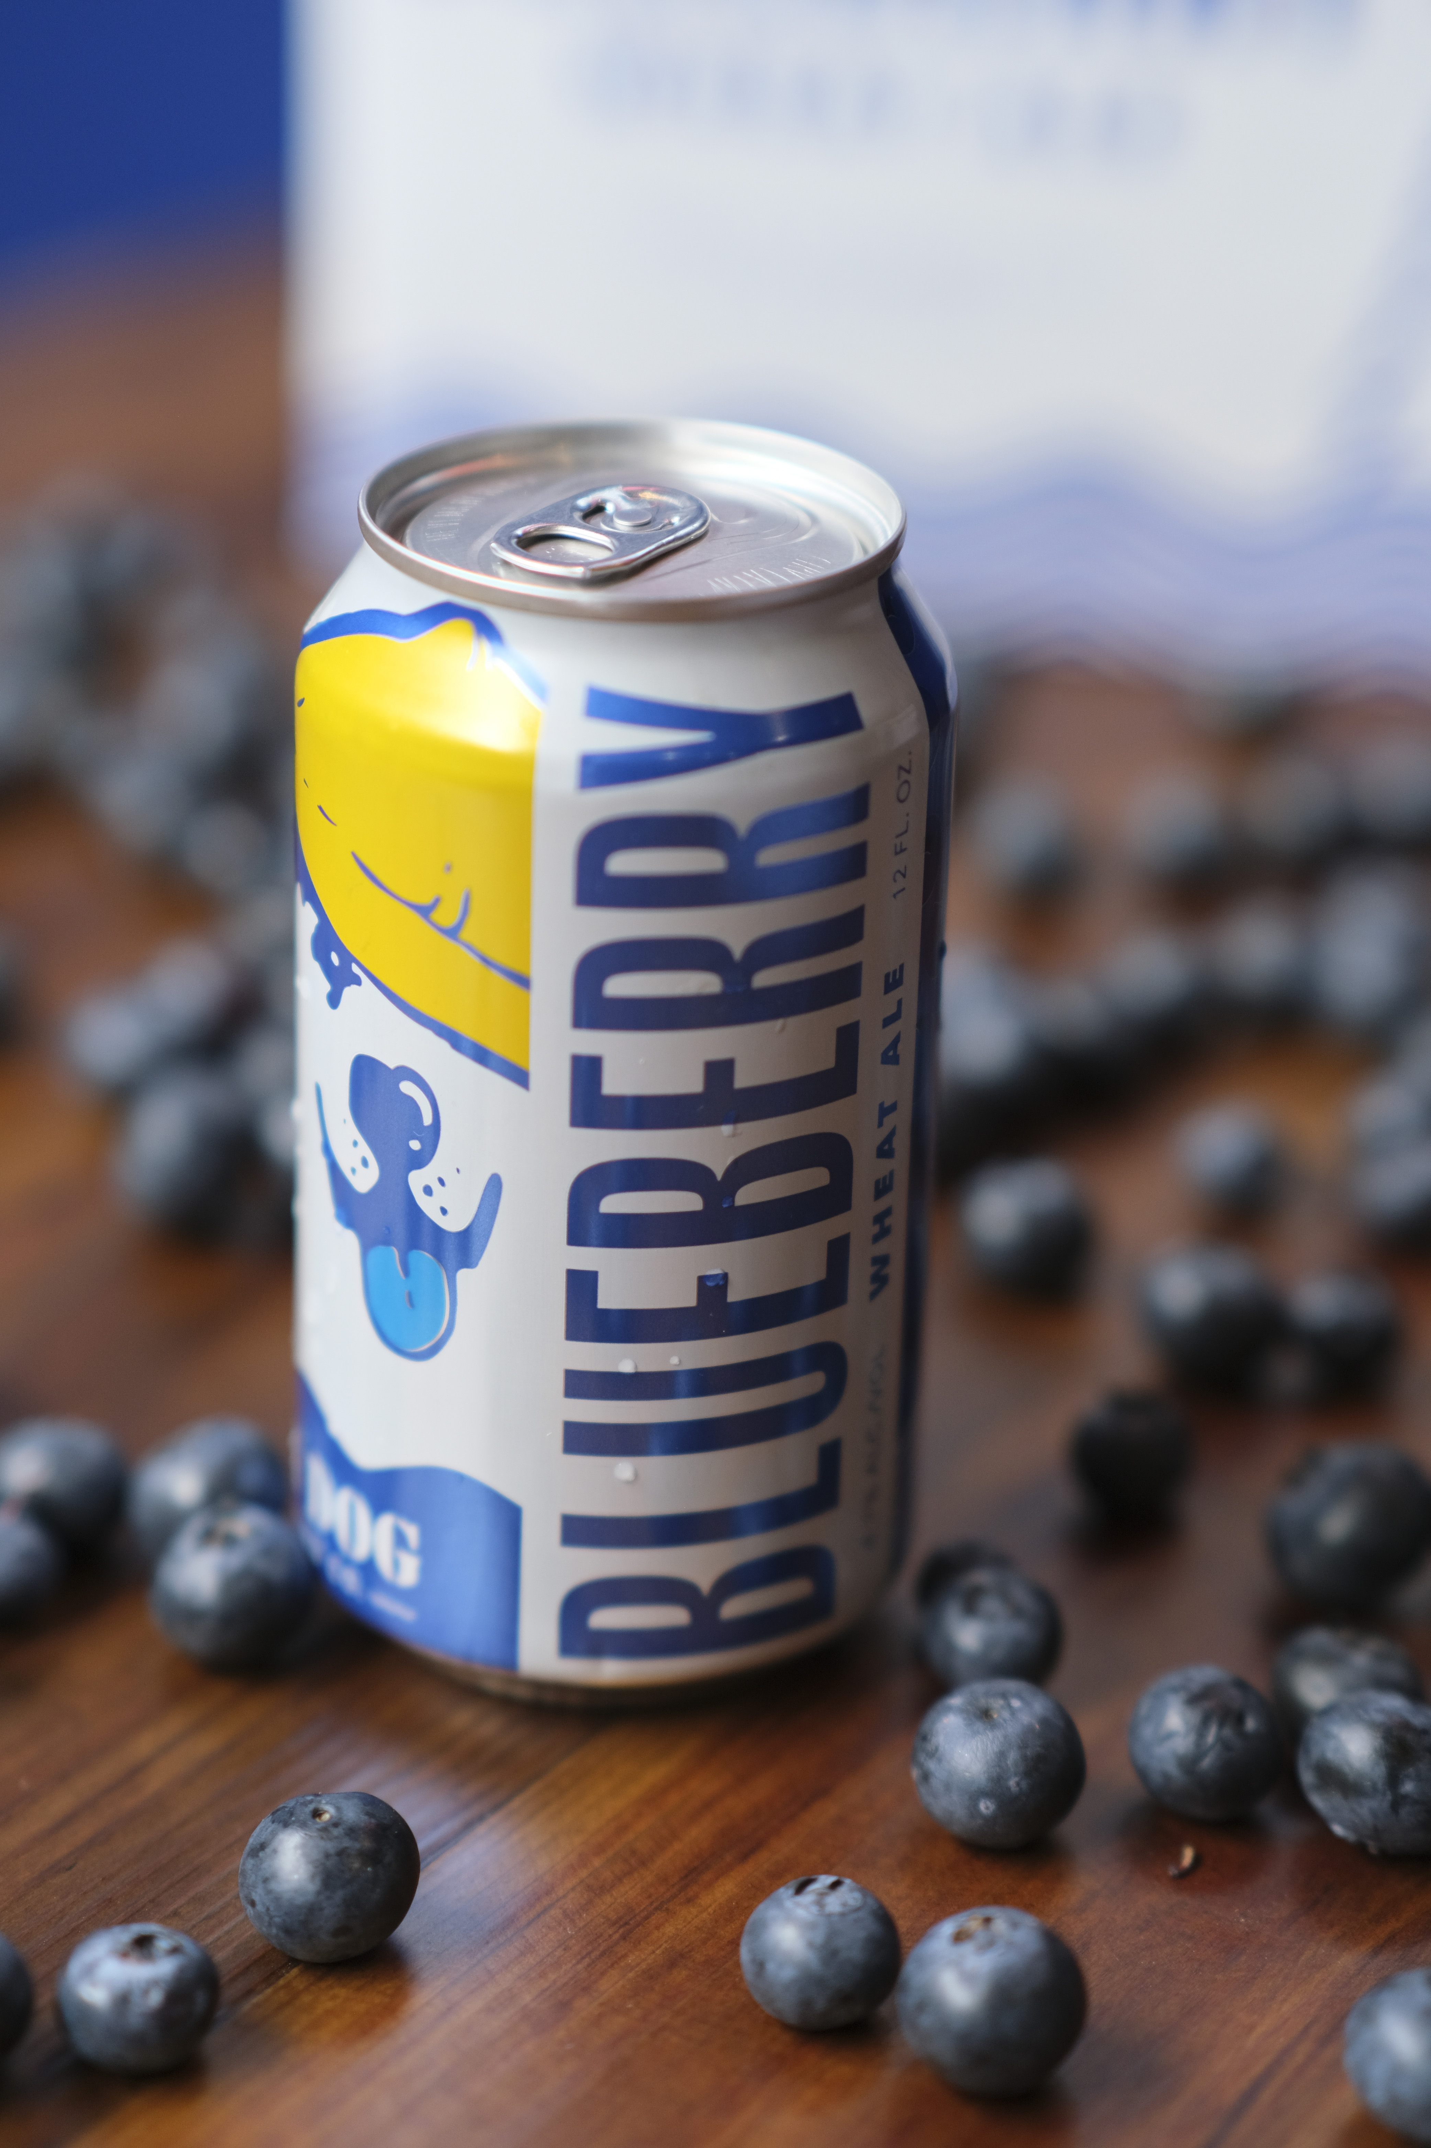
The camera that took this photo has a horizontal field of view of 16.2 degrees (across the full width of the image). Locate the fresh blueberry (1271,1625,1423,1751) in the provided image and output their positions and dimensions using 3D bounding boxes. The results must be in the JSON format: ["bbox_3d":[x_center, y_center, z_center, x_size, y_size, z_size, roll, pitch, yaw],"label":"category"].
[{"bbox_3d":[0.065,0.064,0.515,0.015,0.014,0.015,3,24,0],"label":"fresh blueberry"}]

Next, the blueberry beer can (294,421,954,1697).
[{"bbox_3d":[-0.010,0.000,0.517,0.066,0.123,0.066,2,25,-1],"label":"blueberry beer can"}]

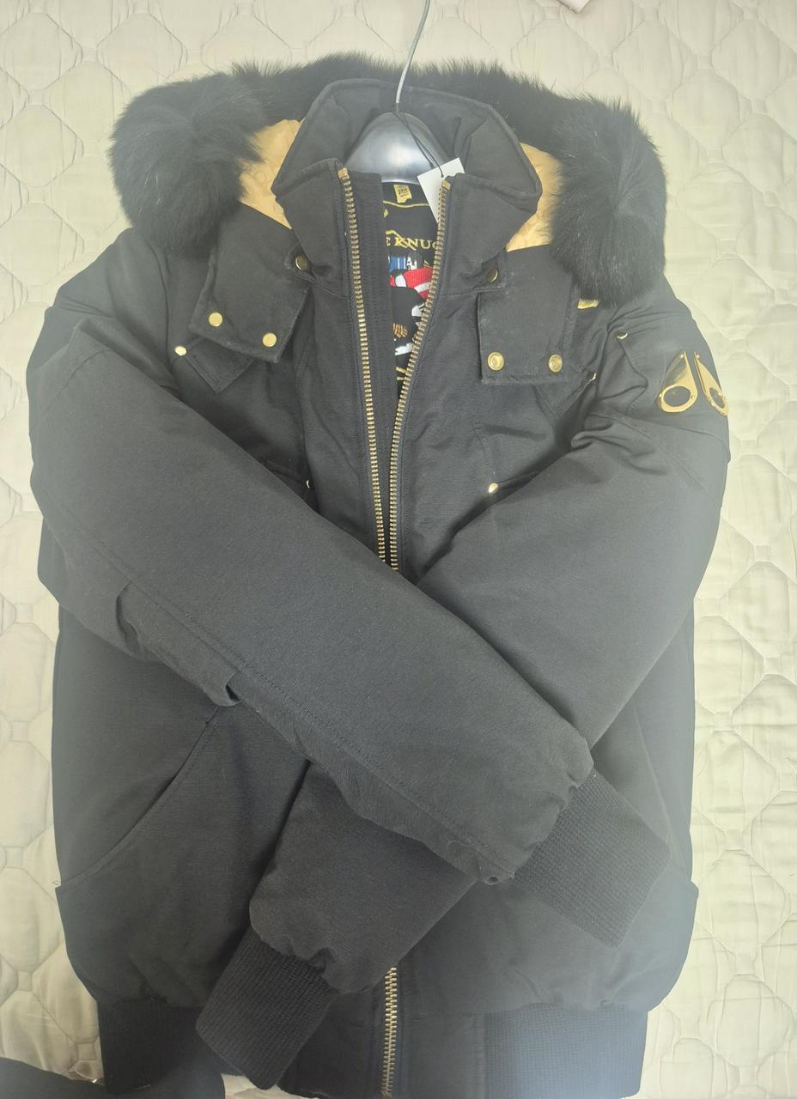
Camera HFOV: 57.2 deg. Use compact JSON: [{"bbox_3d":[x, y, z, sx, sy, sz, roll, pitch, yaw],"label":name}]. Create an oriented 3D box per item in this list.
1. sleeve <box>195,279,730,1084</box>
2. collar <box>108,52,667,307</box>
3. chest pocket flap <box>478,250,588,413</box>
[{"bbox_3d":[0.083,0.096,0.585,0.210,0.145,0.710,37,82,4],"label":"sleeve"},{"bbox_3d":[-0.005,-0.338,0.650,0.505,0.165,0.290,0,82,-2],"label":"collar"},{"bbox_3d":[0.112,-0.179,0.600,0.097,0.034,0.137,2,82,-15],"label":"chest pocket flap"}]

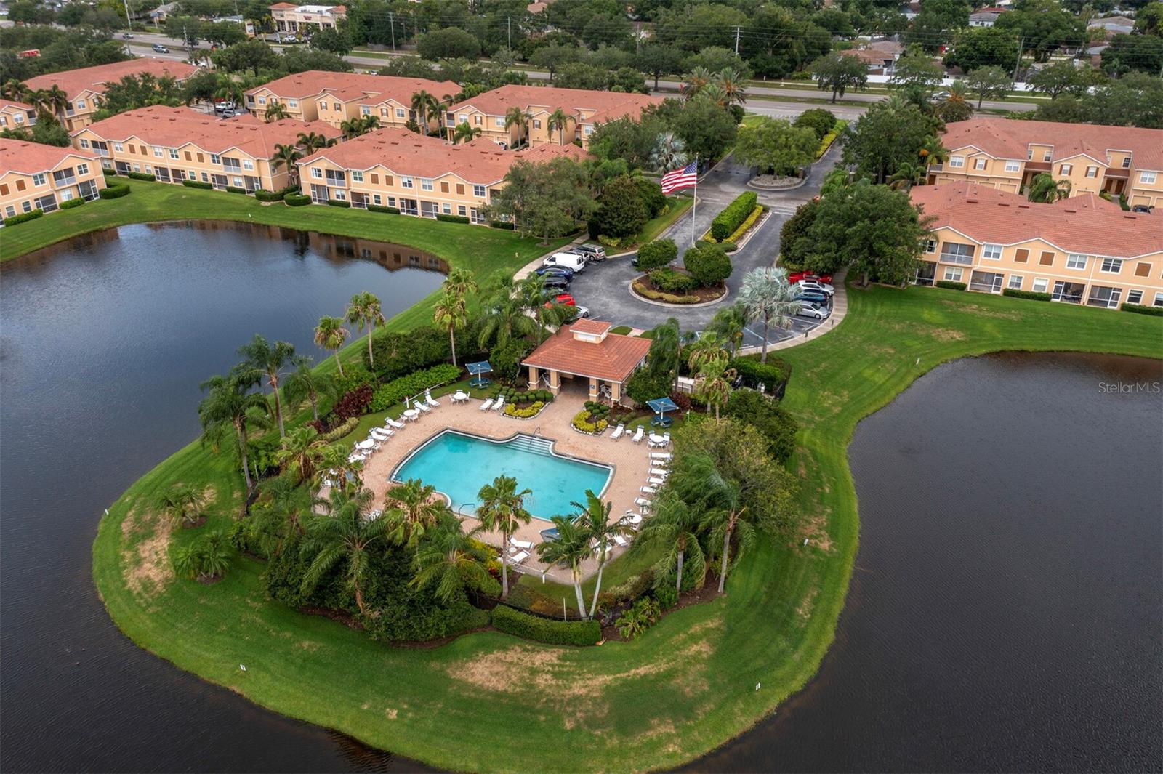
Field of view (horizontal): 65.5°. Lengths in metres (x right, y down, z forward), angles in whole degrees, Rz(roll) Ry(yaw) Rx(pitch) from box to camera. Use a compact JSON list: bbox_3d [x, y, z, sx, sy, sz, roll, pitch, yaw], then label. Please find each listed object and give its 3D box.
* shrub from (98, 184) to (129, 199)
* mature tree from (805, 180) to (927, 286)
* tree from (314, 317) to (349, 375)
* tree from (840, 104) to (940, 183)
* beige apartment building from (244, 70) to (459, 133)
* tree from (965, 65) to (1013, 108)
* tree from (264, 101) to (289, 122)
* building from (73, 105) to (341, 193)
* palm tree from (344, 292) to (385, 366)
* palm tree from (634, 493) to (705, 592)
[{"bbox_3d":[-78.720,-33.040,152.340,4.400,1.200,5.000,17,34,30],"label":"shrub"},{"bbox_3d":[34.650,-18.550,111.100,13.800,12.900,13.200,-1,29,0],"label":"mature tree"},{"bbox_3d":[-25.051,-3.749,91.454,3.610,6.920,3.610,-1,28,0],"label":"tree"},{"bbox_3d":[49.864,-38.707,146.966,14.000,12.800,14.000,0,28,0],"label":"tree"},{"bbox_3d":[-48.165,-62.370,196.259,42.500,9.100,22.000,11,30,20],"label":"beige apartment building"},{"bbox_3d":[90.620,-66.520,201.660,9.690,9.200,9.690,-1,29,0],"label":"tree"},{"bbox_3d":[-64.061,-57.479,191.043,5.800,5.400,5.800,11,30,20],"label":"tree"},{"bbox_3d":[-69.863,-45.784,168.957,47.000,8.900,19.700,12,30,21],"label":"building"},{"bbox_3d":[-20.554,-4.544,87.494,3.700,9.200,3.700,0,28,0],"label":"palm tree"},{"bbox_3d":[5.834,10.811,59.924,4.900,7.600,4.900,0,28,0],"label":"palm tree"}]

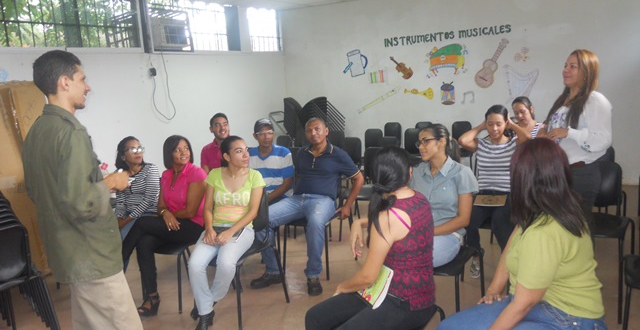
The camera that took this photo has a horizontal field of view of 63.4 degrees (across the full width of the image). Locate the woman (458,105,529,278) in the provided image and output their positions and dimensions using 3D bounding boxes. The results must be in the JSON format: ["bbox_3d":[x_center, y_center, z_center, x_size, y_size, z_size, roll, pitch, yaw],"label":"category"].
[{"bbox_3d":[1.348,0.166,4.014,0.580,1.200,0.800,1,10,27],"label":"woman"}]

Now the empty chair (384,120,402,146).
[{"bbox_3d":[0.955,-0.166,7.277,0.470,0.820,0.530,2,11,31],"label":"empty chair"}]

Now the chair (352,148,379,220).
[{"bbox_3d":[0.465,0.276,4.861,0.460,0.830,0.540,2,10,30],"label":"chair"}]

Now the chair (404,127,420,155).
[{"bbox_3d":[1.104,-0.009,6.251,0.470,0.820,0.530,2,11,31],"label":"chair"}]

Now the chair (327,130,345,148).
[{"bbox_3d":[0.109,-0.008,6.786,0.460,0.830,0.540,2,10,30],"label":"chair"}]

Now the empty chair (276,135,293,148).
[{"bbox_3d":[-0.503,0.092,6.251,0.470,0.820,0.530,2,11,31],"label":"empty chair"}]

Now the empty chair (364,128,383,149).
[{"bbox_3d":[0.596,-0.008,6.442,0.470,0.820,0.530,2,11,31],"label":"empty chair"}]

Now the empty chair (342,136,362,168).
[{"bbox_3d":[0.240,0.132,5.717,0.470,0.820,0.530,2,11,31],"label":"empty chair"}]

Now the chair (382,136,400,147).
[{"bbox_3d":[0.683,0.132,5.675,0.460,0.830,0.540,2,10,30],"label":"chair"}]

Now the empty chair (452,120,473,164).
[{"bbox_3d":[1.822,-0.143,6.799,0.470,0.820,0.530,2,11,31],"label":"empty chair"}]

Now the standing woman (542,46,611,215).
[{"bbox_3d":[1.486,0.125,3.064,0.360,1.580,0.470,-5,9,-11],"label":"standing woman"}]

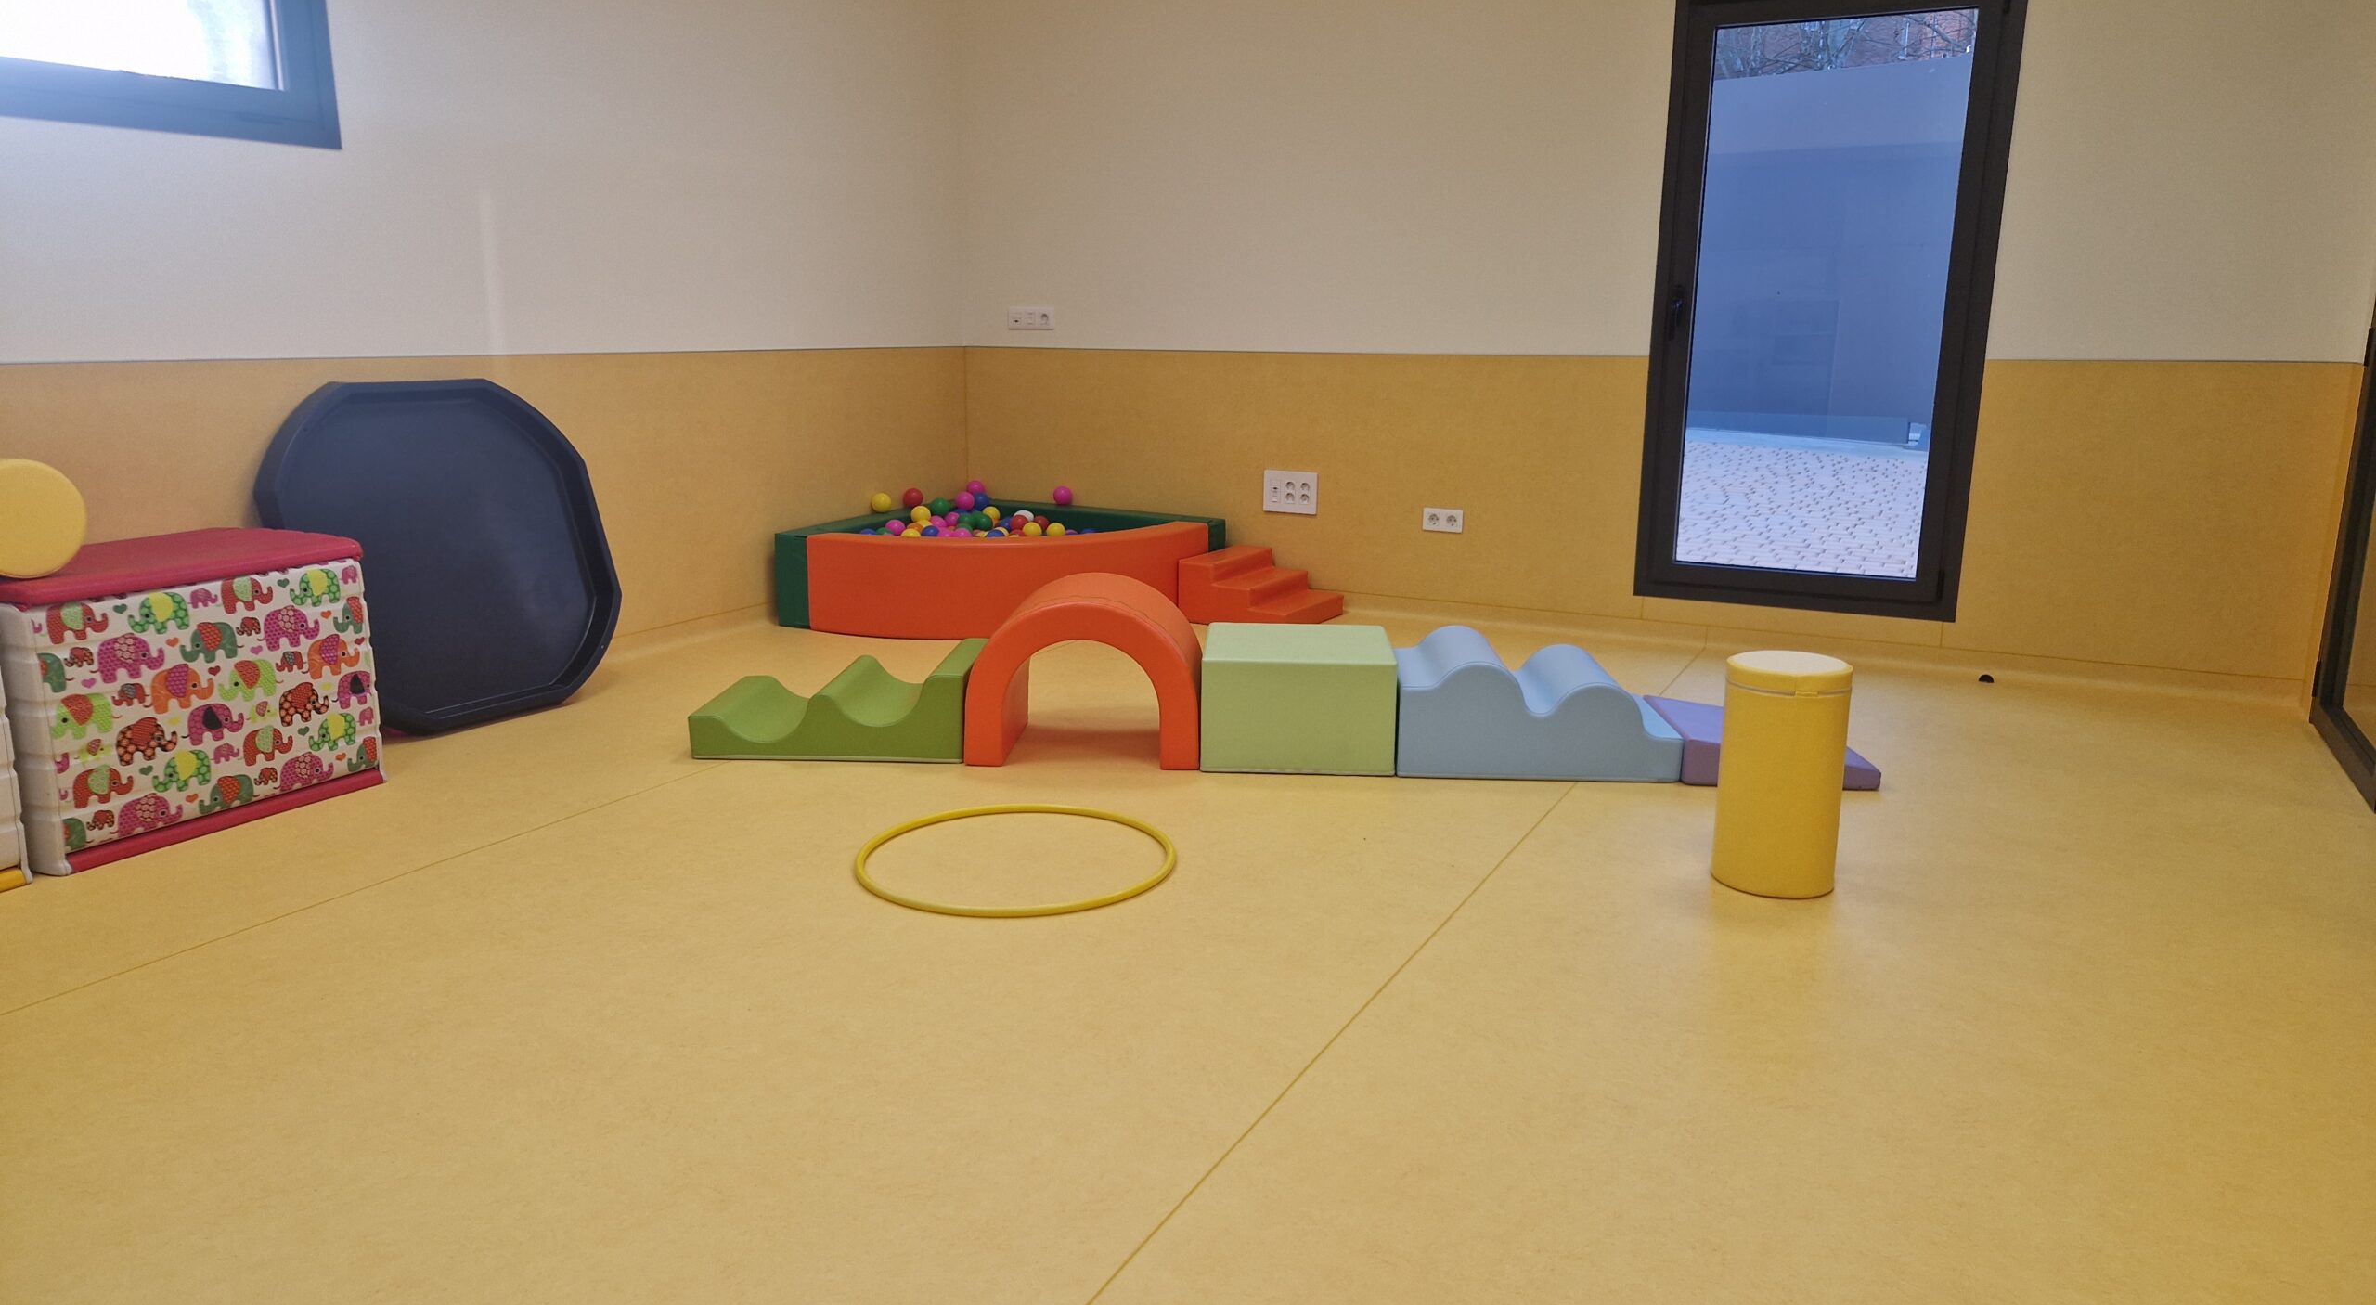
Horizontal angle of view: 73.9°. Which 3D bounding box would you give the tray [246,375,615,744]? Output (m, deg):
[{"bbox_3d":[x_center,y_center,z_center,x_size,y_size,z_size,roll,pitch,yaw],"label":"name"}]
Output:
[{"bbox_3d":[-2.086,-0.280,4.469,0.070,0.990,0.990,-12,4,32],"label":"tray"}]

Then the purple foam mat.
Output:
[{"bbox_3d":[1.503,0.228,4.184,0.485,0.122,0.480,1,12,3],"label":"purple foam mat"}]

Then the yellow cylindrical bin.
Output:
[{"bbox_3d":[1.228,0.247,3.263,0.245,0.464,0.245,5,13,21],"label":"yellow cylindrical bin"}]

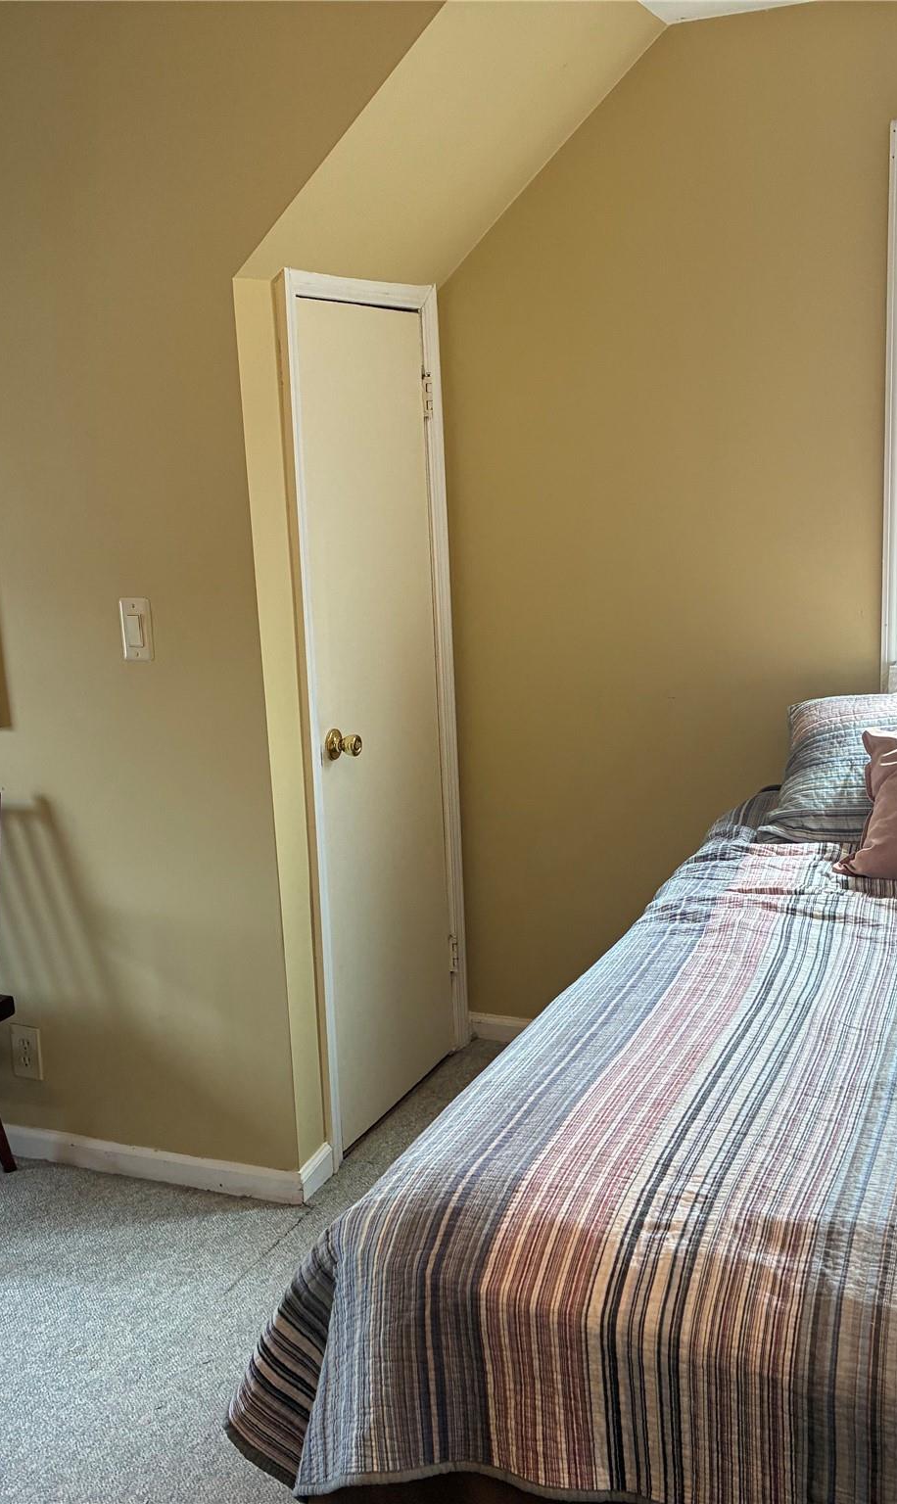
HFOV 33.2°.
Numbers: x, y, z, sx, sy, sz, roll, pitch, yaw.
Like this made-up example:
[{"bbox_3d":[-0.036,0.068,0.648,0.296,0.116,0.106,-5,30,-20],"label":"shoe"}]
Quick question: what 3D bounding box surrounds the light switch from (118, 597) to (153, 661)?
[{"bbox_3d":[-0.619,-0.244,2.990,0.074,0.123,0.012,3,13,22],"label":"light switch"}]

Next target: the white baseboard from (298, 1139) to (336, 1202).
[{"bbox_3d":[-0.285,0.890,3.190,0.014,0.080,0.140,3,13,22],"label":"white baseboard"}]

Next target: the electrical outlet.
[{"bbox_3d":[-0.933,0.666,3.336,0.077,0.122,0.011,3,13,22],"label":"electrical outlet"}]

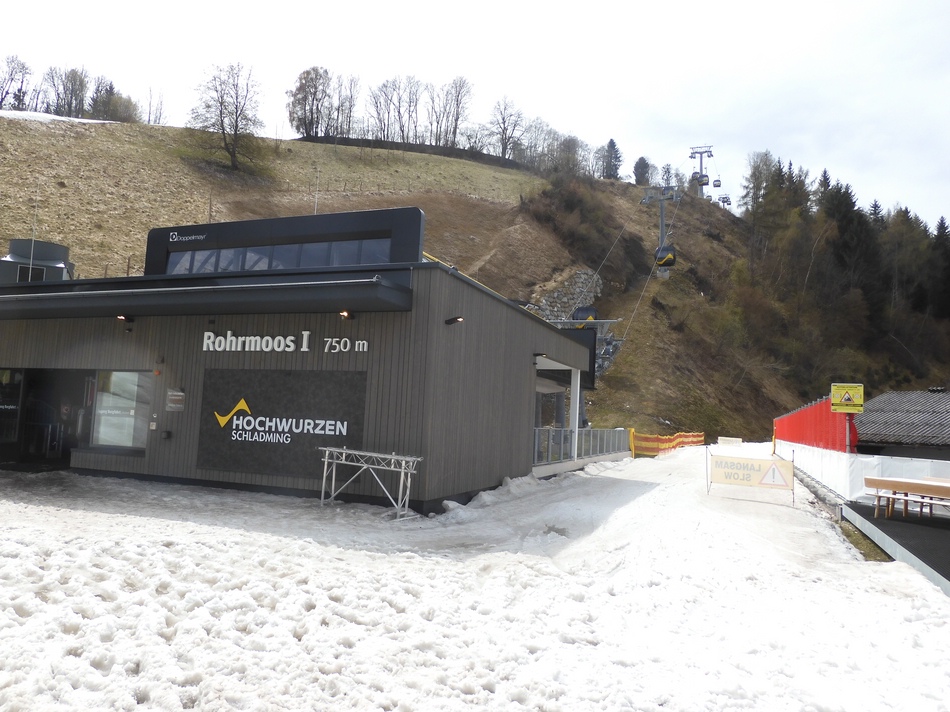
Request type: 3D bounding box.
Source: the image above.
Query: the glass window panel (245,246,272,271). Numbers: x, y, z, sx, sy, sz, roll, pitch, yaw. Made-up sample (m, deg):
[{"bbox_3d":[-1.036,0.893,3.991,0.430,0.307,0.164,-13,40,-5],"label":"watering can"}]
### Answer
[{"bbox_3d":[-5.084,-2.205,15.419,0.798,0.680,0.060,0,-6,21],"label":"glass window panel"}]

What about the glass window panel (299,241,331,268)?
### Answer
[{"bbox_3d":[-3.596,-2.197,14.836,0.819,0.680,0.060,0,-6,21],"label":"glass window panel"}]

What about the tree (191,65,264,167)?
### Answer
[{"bbox_3d":[-39.624,-38.189,105.000,10.998,16.963,10.668,5,-6,-22],"label":"tree"}]

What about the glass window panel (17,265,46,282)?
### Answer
[{"bbox_3d":[-14.836,-2.690,21.995,0.780,0.640,0.060,6,-6,-30],"label":"glass window panel"}]

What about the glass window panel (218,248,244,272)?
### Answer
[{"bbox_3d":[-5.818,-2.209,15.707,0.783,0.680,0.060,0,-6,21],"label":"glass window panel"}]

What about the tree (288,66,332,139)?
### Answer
[{"bbox_3d":[-37.927,-57.745,150.000,9.425,16.155,9.143,4,-6,-16],"label":"tree"}]

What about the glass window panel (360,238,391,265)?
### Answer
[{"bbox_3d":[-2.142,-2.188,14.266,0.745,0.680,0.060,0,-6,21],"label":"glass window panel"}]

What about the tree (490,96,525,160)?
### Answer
[{"bbox_3d":[7.403,-51.822,150.000,7.503,14.360,7.278,2,-6,2],"label":"tree"}]

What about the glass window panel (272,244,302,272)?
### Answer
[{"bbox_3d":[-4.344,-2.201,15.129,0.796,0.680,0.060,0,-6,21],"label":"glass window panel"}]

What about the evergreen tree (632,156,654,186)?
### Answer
[{"bbox_3d":[43.500,-47.631,170.000,5.337,7.629,5.177,1,-6,14],"label":"evergreen tree"}]

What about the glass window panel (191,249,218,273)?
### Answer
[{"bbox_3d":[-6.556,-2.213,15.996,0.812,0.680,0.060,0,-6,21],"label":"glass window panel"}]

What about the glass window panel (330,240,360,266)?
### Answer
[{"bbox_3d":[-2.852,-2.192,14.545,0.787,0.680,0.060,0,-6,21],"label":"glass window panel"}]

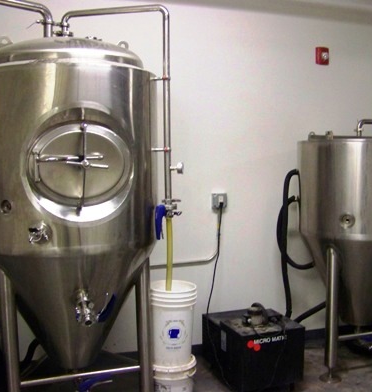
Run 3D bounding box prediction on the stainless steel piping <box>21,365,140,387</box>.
[{"bbox_3d":[-0.591,1.022,3.094,0.690,0.036,0.036,-2,5,-19],"label":"stainless steel piping"}]

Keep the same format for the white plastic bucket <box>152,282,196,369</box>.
[{"bbox_3d":[-0.082,0.854,3.610,0.305,0.500,0.305,0,5,0],"label":"white plastic bucket"}]

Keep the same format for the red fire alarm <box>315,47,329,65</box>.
[{"bbox_3d":[1.170,-1.199,4.635,0.113,0.145,0.048,-2,5,-19],"label":"red fire alarm"}]

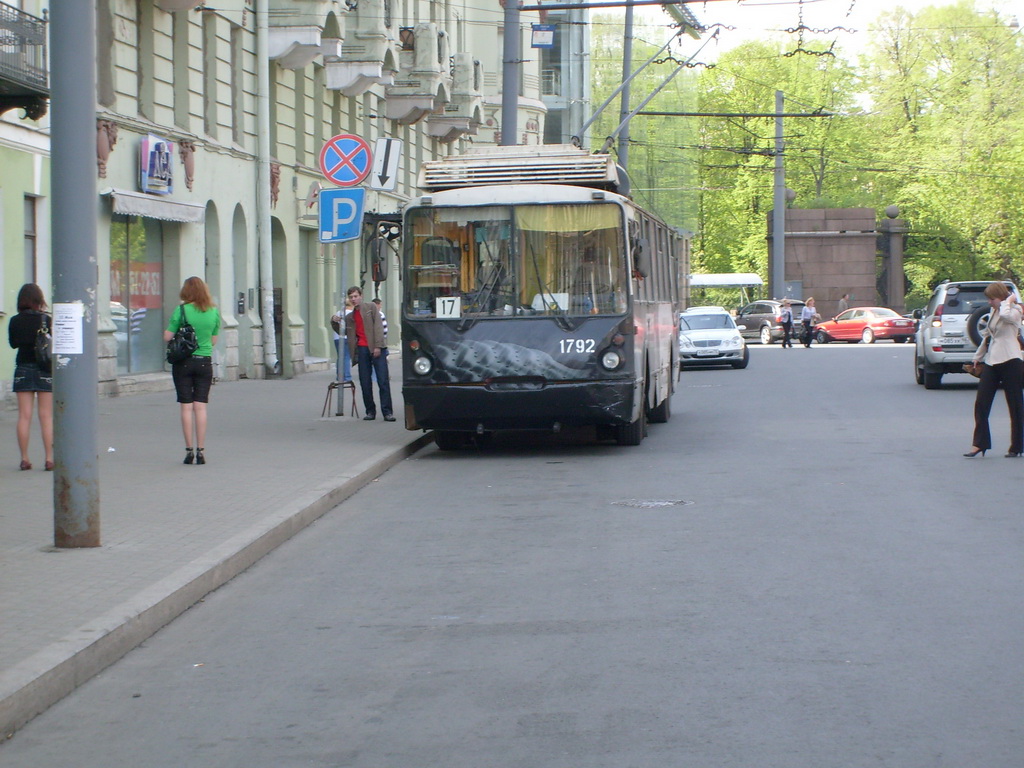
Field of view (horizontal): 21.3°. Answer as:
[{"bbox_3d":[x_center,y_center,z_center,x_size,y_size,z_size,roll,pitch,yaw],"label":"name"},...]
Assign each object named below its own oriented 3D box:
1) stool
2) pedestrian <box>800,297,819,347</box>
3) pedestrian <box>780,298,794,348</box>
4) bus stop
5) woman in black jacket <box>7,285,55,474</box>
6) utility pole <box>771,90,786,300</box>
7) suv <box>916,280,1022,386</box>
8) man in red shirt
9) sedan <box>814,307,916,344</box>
[{"bbox_3d":[-2.233,0.205,35.521,0.430,0.465,0.410,0,2,-10],"label":"stool"},{"bbox_3d":[9.985,-2.052,91.479,0.520,1.690,0.380,-1,2,-35],"label":"pedestrian"},{"bbox_3d":[9.256,-2.032,91.480,0.500,1.650,0.360,-1,2,-25],"label":"pedestrian"},{"bbox_3d":[9.013,-3.460,118.449,1.600,2.700,4.500,-1,2,-33],"label":"bus stop"},{"bbox_3d":[-4.242,-0.072,24.208,0.490,1.660,0.360,0,2,2],"label":"woman in black jacket"},{"bbox_3d":[11.233,-7.117,114.341,0.430,10.350,0.430,0,2,0],"label":"utility pole"},{"bbox_3d":[8.170,-0.881,48.295,1.880,1.880,4.800,0,2,6],"label":"suv"},{"bbox_3d":[-1.873,-0.396,34.803,0.660,1.710,0.450,1,2,20],"label":"man in red shirt"},{"bbox_3d":[13.665,-2.302,105.178,1.790,1.400,4.670,-1,2,-33],"label":"sedan"}]

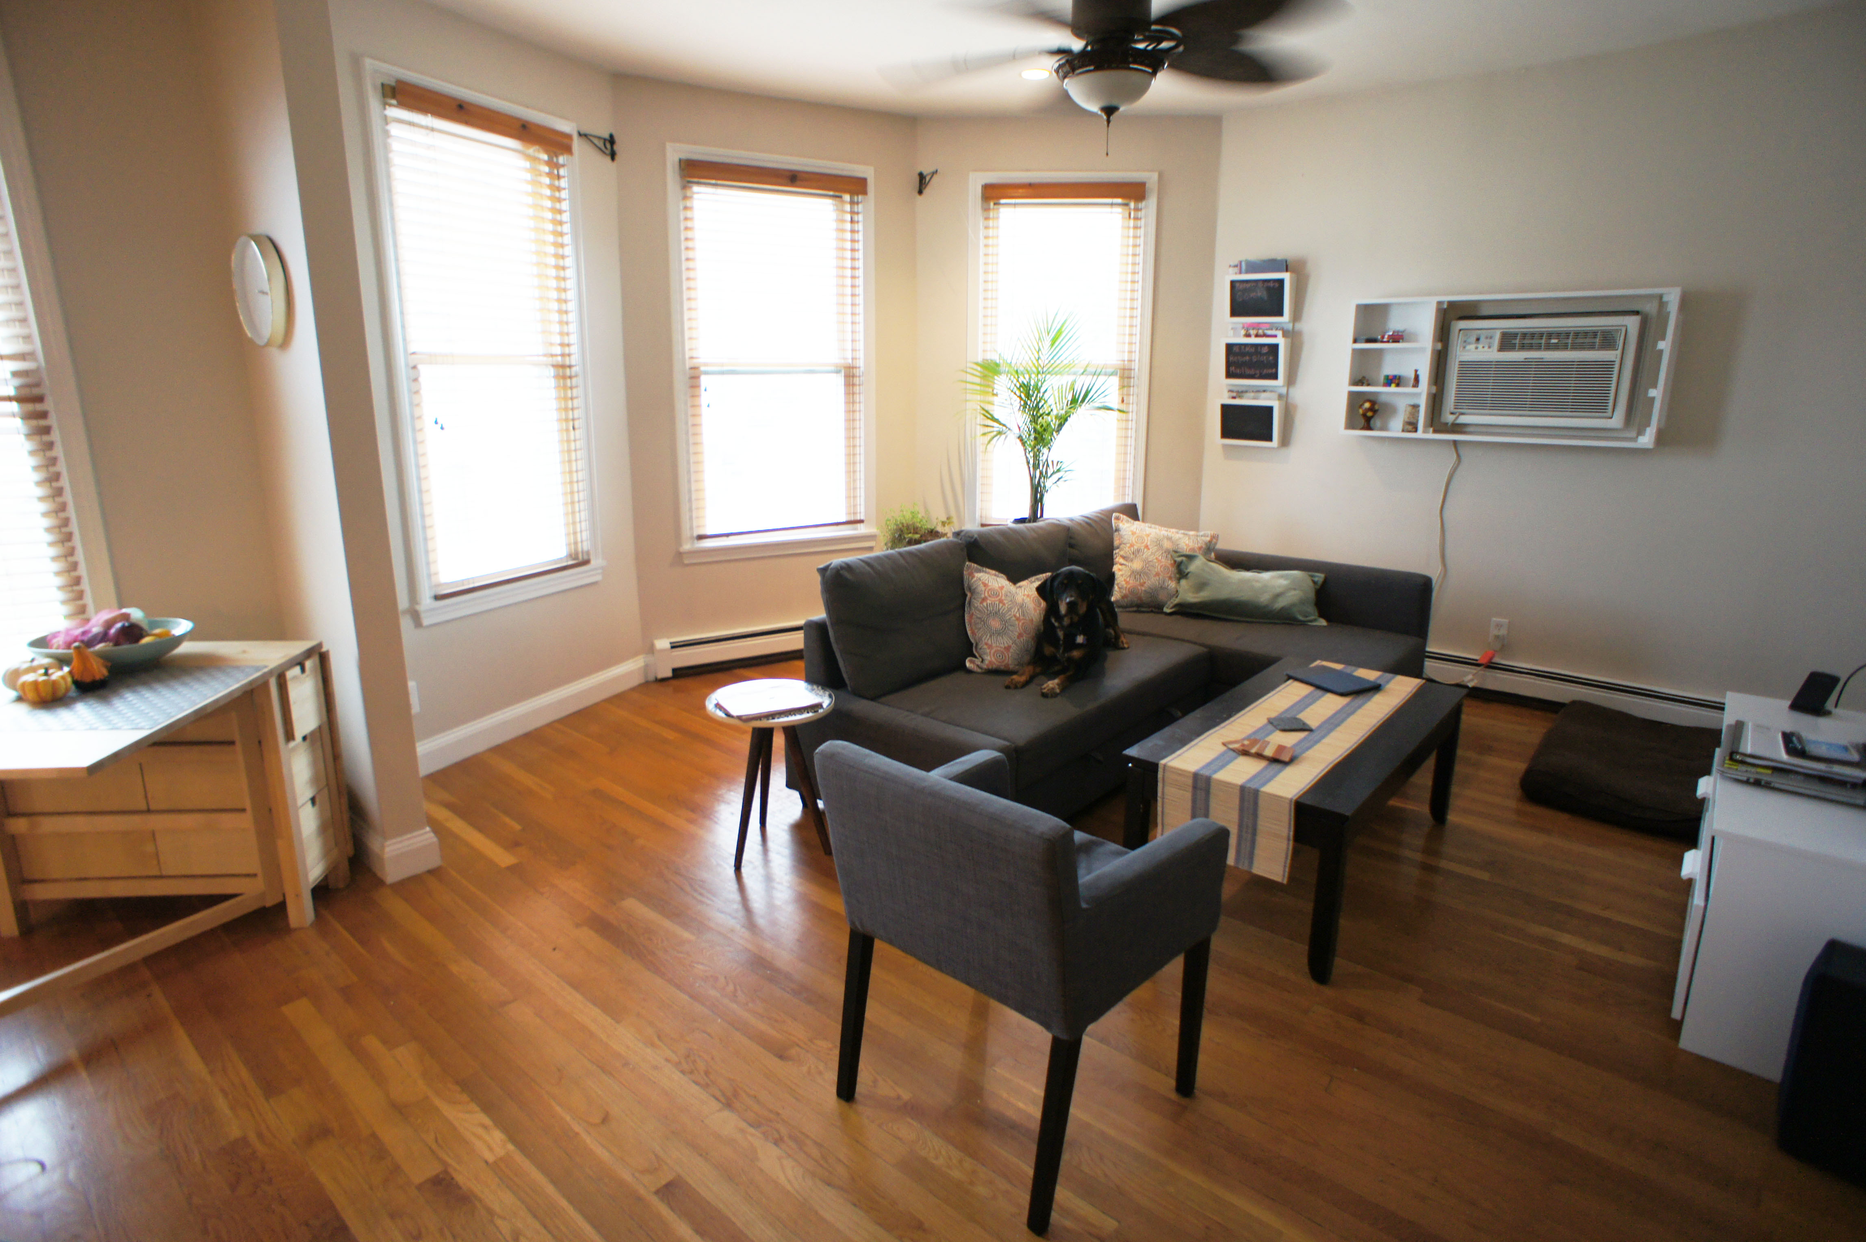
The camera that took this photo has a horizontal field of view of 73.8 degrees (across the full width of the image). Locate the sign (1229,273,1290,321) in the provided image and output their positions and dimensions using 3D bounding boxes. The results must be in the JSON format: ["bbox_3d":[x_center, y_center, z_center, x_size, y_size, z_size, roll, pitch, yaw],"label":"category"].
[{"bbox_3d":[1.561,-1.537,5.927,0.332,0.220,0.050,12,18,41],"label":"sign"}]

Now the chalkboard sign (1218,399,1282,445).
[{"bbox_3d":[1.555,-0.966,6.072,0.330,0.219,0.050,12,18,41],"label":"chalkboard sign"}]

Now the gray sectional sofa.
[{"bbox_3d":[0.764,0.123,4.665,1.470,0.860,2.280,10,17,37],"label":"gray sectional sofa"}]

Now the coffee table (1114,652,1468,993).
[{"bbox_3d":[1.121,0.542,3.730,0.610,0.480,1.240,9,16,34],"label":"coffee table"}]

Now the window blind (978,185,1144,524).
[{"bbox_3d":[0.651,-1.320,6.302,0.805,1.689,0.070,1,14,5],"label":"window blind"}]

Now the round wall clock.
[{"bbox_3d":[-1.977,-0.967,3.649,0.045,0.315,0.315,-13,19,-43],"label":"round wall clock"}]

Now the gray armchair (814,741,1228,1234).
[{"bbox_3d":[0.183,0.646,2.598,0.610,0.810,0.600,12,18,41],"label":"gray armchair"}]

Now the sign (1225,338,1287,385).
[{"bbox_3d":[1.556,-1.250,6.002,0.329,0.221,0.050,12,18,41],"label":"sign"}]

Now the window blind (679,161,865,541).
[{"bbox_3d":[-0.734,-1.275,5.982,0.922,1.704,0.070,-8,16,-31],"label":"window blind"}]

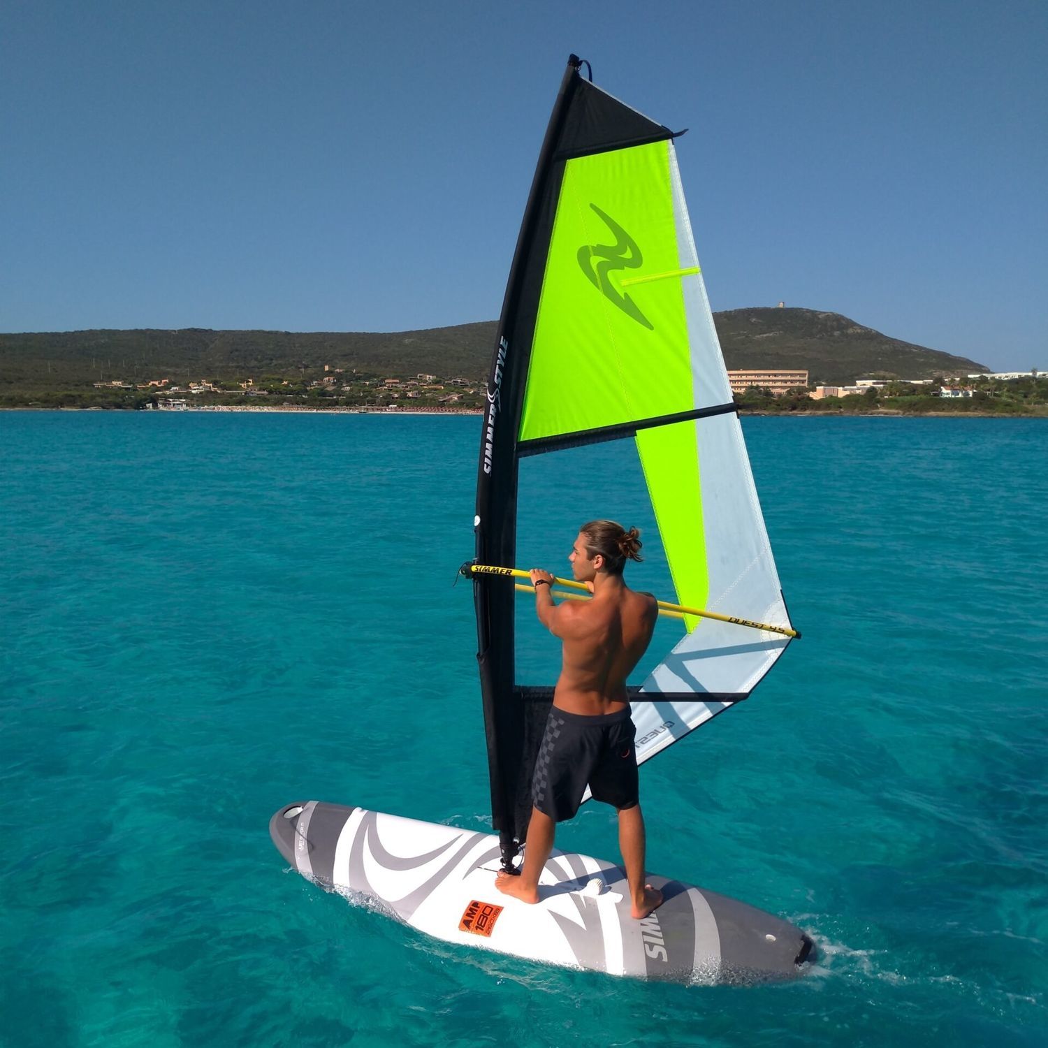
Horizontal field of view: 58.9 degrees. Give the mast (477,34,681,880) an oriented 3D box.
[{"bbox_3d":[0.182,-0.323,4.609,0.790,4.070,0.200,7,-2,0],"label":"mast"}]

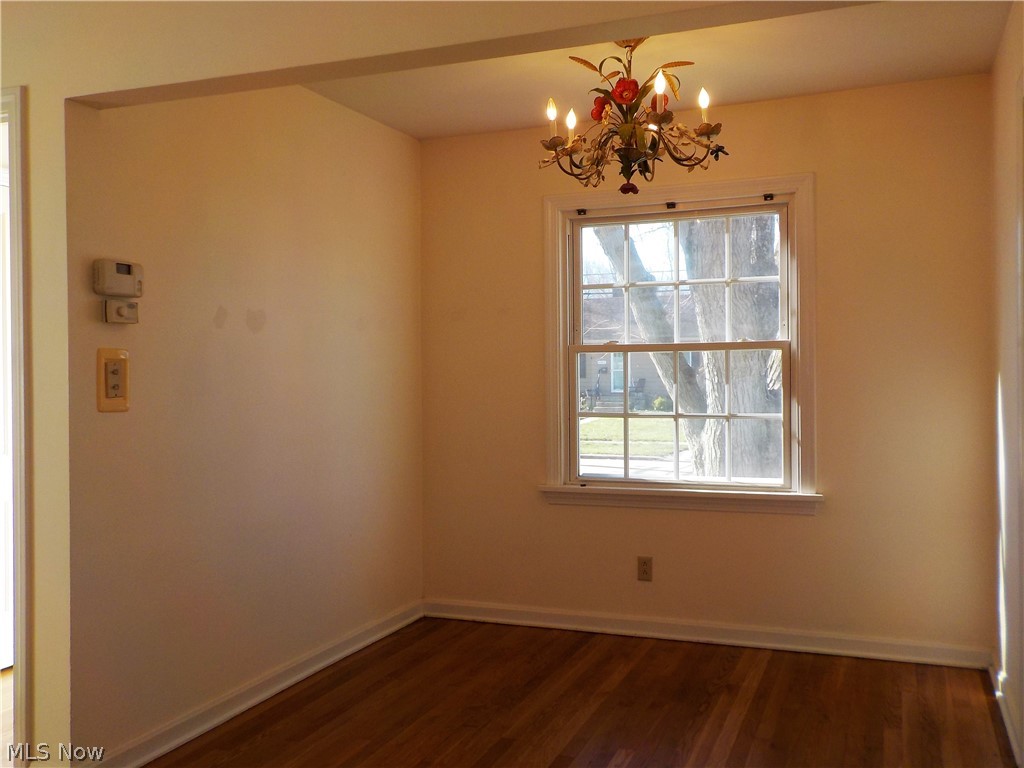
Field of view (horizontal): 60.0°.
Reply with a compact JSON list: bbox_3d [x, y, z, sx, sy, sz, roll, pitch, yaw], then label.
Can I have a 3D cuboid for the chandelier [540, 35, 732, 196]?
[{"bbox_3d":[0.429,-0.963,3.152,0.660,0.565,0.660,0,0,20],"label":"chandelier"}]

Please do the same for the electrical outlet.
[{"bbox_3d":[0.622,0.864,4.143,0.070,0.114,0.009,0,0,20],"label":"electrical outlet"}]

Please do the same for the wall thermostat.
[{"bbox_3d":[-1.220,-0.325,2.759,0.040,0.104,0.158,0,0,24],"label":"wall thermostat"}]

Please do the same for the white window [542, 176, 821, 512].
[{"bbox_3d":[0.742,-0.165,4.097,1.285,1.490,0.120,0,0,20],"label":"white window"}]

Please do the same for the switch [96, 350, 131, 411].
[{"bbox_3d":[-1.233,-0.010,2.752,0.018,0.192,0.113,0,0,24],"label":"switch"}]

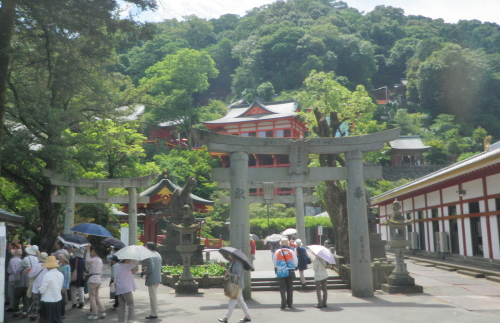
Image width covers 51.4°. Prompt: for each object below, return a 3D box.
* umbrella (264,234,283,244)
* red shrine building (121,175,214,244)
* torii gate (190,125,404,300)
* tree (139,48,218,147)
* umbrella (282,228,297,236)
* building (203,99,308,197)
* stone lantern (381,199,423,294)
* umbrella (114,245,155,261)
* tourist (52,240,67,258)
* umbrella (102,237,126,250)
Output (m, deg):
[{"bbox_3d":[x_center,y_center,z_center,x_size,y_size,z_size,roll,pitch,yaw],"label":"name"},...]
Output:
[{"bbox_3d":[1.121,3.675,24.500,0.870,0.380,0.870,-11,-8,0],"label":"umbrella"},{"bbox_3d":[-8.091,4.904,51.000,9.000,6.900,5.000,0,-8,-6],"label":"red shrine building"},{"bbox_3d":[1.371,1.494,15.169,5.900,4.800,0.850,-1,-8,-1],"label":"torii gate"},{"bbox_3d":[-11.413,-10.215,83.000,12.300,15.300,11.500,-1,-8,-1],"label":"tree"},{"bbox_3d":[2.115,3.755,27.500,0.880,0.360,0.880,-9,-8,0],"label":"umbrella"},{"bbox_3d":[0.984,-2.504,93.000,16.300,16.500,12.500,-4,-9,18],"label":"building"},{"bbox_3d":[4.610,2.561,16.034,1.030,2.820,1.060,-1,-8,2],"label":"stone lantern"},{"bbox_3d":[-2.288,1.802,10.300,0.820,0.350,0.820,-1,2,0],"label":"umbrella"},{"bbox_3d":[-4.663,2.766,12.683,0.360,1.660,0.480,-4,-8,18],"label":"tourist"},{"bbox_3d":[-3.700,2.267,14.200,0.720,0.340,0.720,9,-8,0],"label":"umbrella"}]

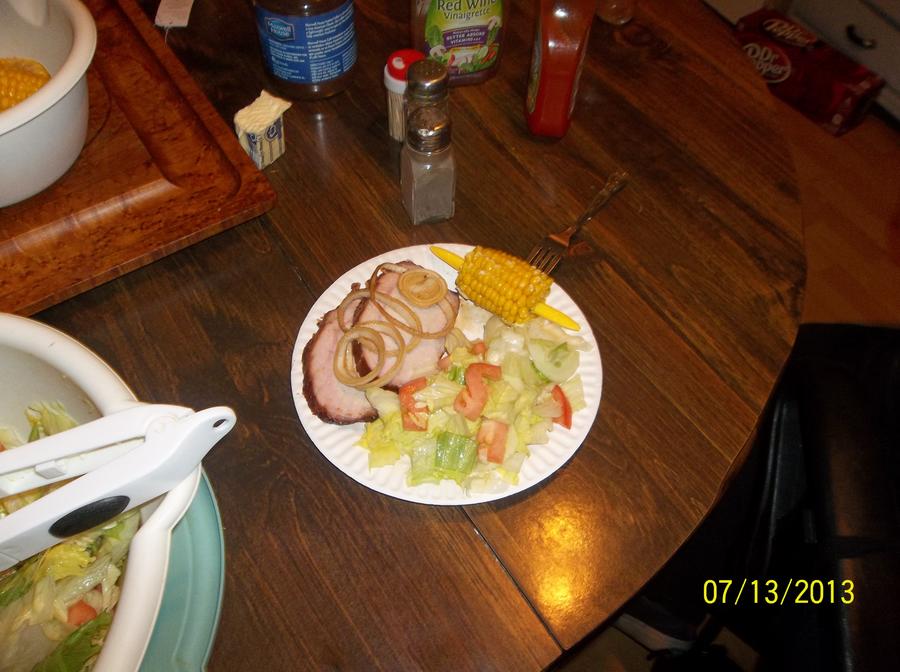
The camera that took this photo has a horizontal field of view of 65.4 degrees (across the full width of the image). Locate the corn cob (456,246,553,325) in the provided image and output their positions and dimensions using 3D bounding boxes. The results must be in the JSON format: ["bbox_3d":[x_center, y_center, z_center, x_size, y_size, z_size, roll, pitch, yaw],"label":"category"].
[{"bbox_3d":[0.041,-0.039,0.542,0.067,0.047,0.047,32,59,24],"label":"corn cob"}]

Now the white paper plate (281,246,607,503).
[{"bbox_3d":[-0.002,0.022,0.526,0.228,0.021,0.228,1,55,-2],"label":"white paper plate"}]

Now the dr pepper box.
[{"bbox_3d":[0.978,-0.736,1.959,0.128,0.124,0.402,-31,61,-22],"label":"dr pepper box"}]

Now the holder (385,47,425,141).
[{"bbox_3d":[-0.041,-0.223,0.658,0.038,0.082,0.038,3,55,0],"label":"holder"}]

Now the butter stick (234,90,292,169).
[{"bbox_3d":[-0.174,-0.191,0.653,0.036,0.043,0.042,33,60,19],"label":"butter stick"}]

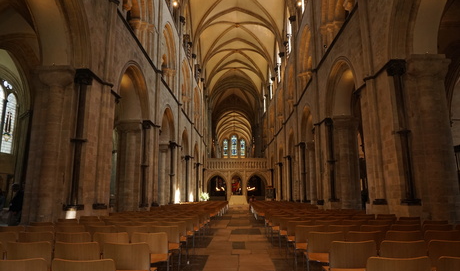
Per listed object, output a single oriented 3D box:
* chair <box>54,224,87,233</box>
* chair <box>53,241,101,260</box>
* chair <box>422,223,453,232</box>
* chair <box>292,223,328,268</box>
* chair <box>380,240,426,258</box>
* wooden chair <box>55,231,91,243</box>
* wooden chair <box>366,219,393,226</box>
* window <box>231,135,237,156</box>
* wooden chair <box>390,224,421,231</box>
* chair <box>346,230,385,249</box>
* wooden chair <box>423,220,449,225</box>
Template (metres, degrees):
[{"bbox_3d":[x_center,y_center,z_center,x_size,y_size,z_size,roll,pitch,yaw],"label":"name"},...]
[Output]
[{"bbox_3d":[-2.800,2.054,5.635,0.525,0.775,0.540,-1,-12,2],"label":"chair"},{"bbox_3d":[-1.666,1.627,3.520,0.500,0.800,0.530,-1,-11,1],"label":"chair"},{"bbox_3d":[3.639,1.987,5.498,0.525,0.775,0.540,0,-12,0],"label":"chair"},{"bbox_3d":[1.409,1.998,5.488,0.525,0.775,0.540,0,-12,0],"label":"chair"},{"bbox_3d":[1.927,1.598,3.551,0.525,0.775,0.540,0,-12,0],"label":"chair"},{"bbox_3d":[-2.187,1.820,4.462,0.500,0.800,0.530,-1,-11,1],"label":"wooden chair"},{"bbox_3d":[2.915,2.094,6.062,0.500,0.800,0.530,-1,-11,1],"label":"wooden chair"},{"bbox_3d":[0.982,2.989,86.085,1.700,6.200,0.250,-1,-11,1],"label":"window"},{"bbox_3d":[2.930,1.942,5.271,0.500,0.810,0.530,0,-12,-1],"label":"wooden chair"},{"bbox_3d":[1.849,1.755,4.341,0.500,0.810,0.530,0,-12,-1],"label":"chair"},{"bbox_3d":[3.973,2.080,6.039,0.500,0.800,0.530,-1,-11,1],"label":"wooden chair"}]

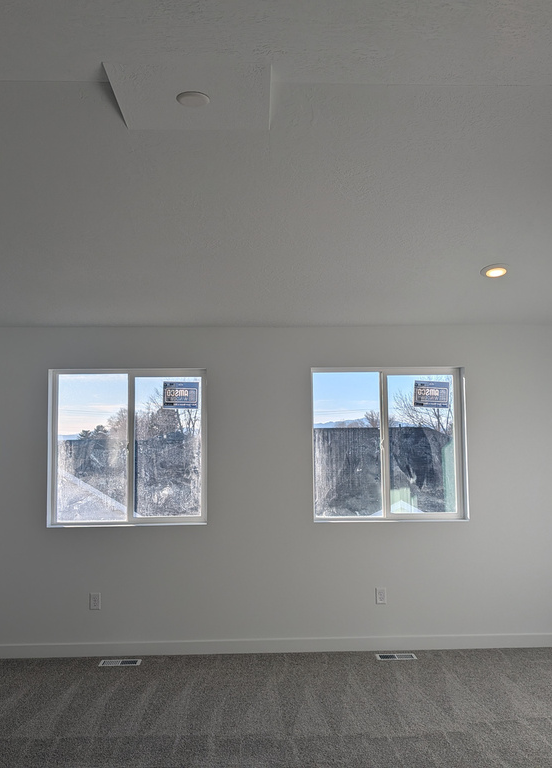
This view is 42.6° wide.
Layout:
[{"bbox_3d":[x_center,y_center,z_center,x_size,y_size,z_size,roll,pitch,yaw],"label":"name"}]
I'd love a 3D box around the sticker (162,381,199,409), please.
[{"bbox_3d":[-0.727,0.086,5.417,0.270,0.203,0.005,-1,-4,-2],"label":"sticker"}]

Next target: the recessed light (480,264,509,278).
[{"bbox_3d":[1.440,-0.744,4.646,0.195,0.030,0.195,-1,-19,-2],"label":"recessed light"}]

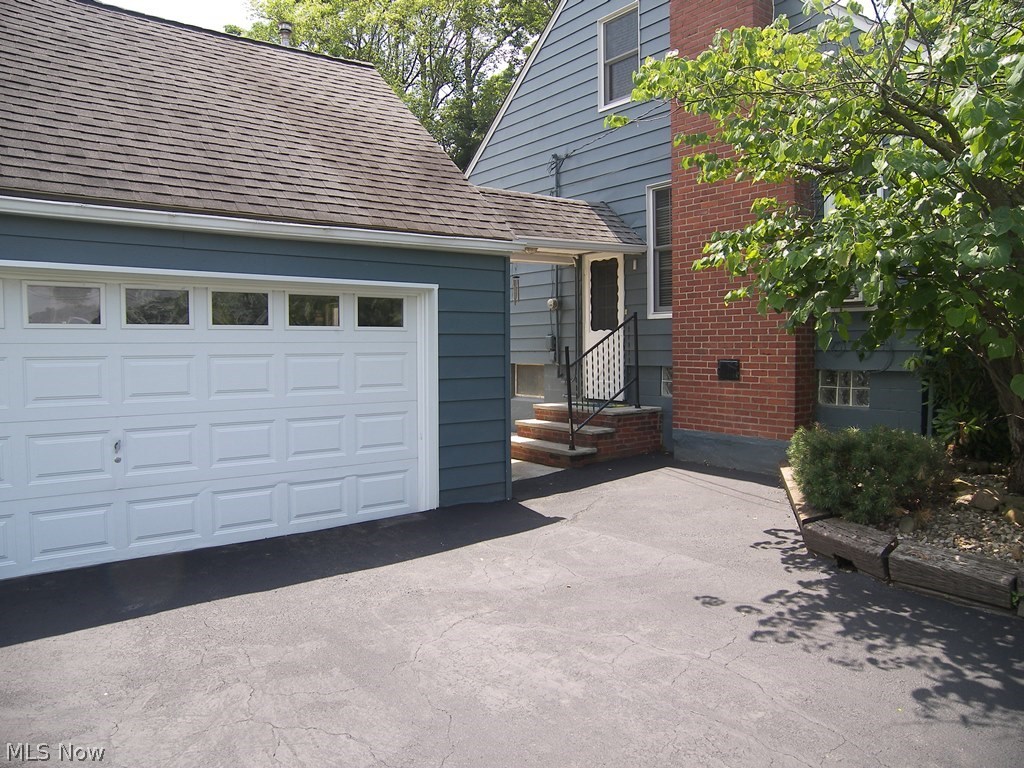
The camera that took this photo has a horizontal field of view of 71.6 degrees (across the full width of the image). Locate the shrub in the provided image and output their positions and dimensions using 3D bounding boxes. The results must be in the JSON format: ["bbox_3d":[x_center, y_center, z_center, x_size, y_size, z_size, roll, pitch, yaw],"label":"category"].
[{"bbox_3d":[2.830,0.650,5.680,1.170,0.660,1.100,1,4,27],"label":"shrub"}]

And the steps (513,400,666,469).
[{"bbox_3d":[0.876,0.628,9.380,1.580,0.640,1.560,-3,4,-37],"label":"steps"}]

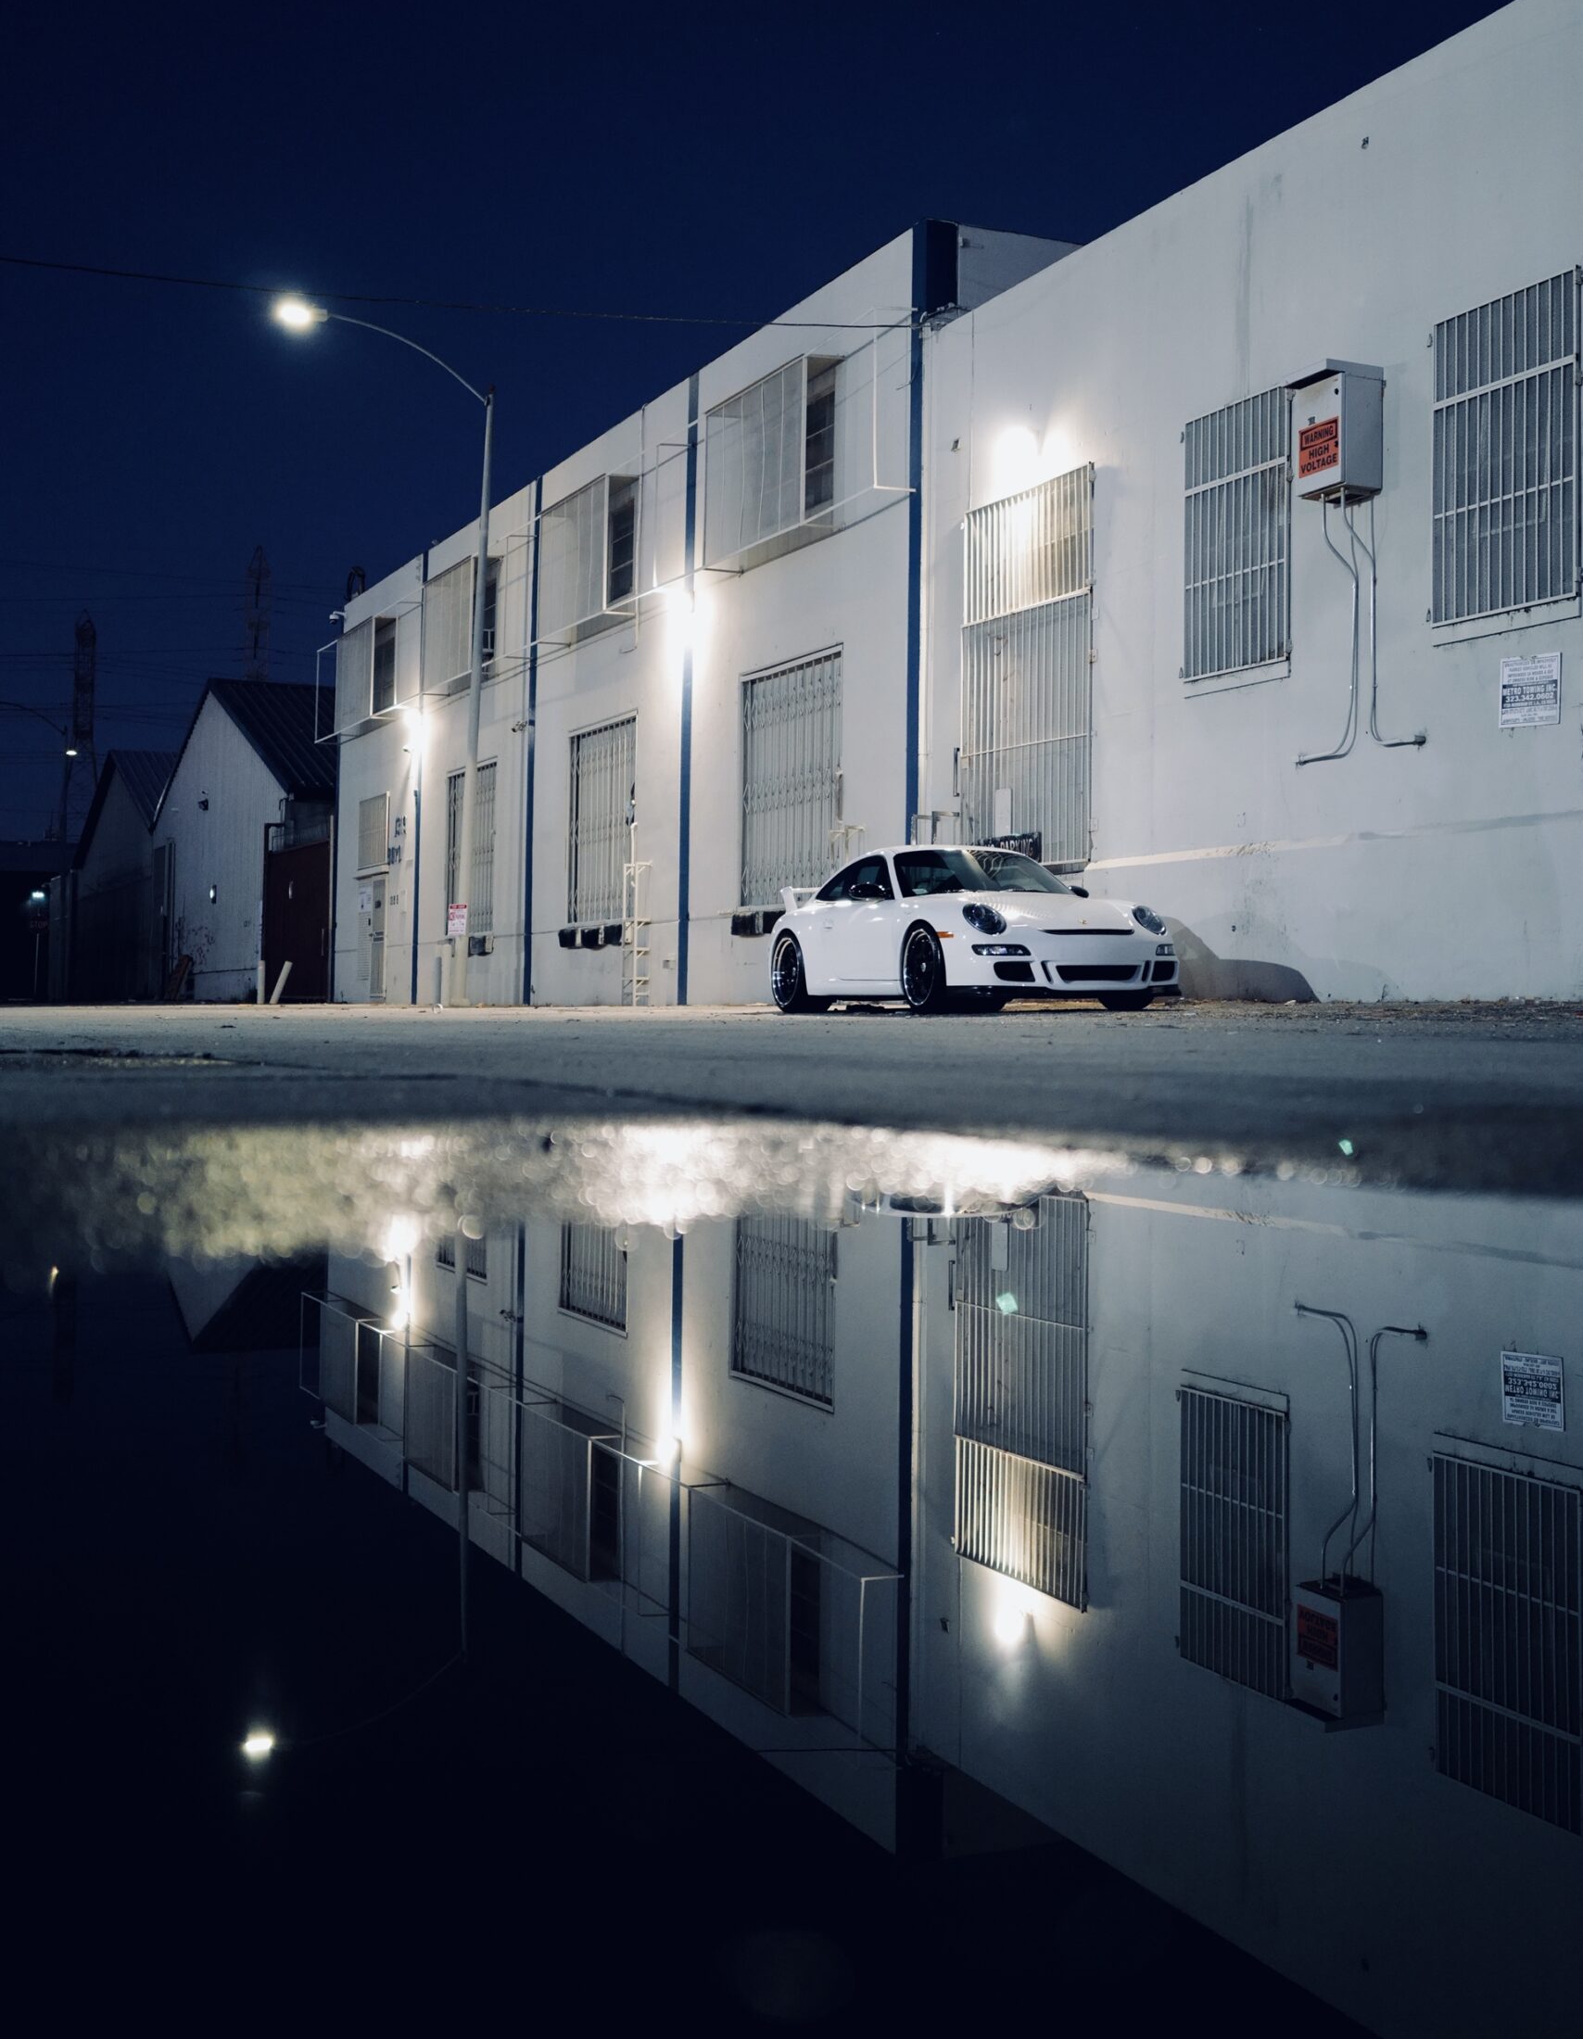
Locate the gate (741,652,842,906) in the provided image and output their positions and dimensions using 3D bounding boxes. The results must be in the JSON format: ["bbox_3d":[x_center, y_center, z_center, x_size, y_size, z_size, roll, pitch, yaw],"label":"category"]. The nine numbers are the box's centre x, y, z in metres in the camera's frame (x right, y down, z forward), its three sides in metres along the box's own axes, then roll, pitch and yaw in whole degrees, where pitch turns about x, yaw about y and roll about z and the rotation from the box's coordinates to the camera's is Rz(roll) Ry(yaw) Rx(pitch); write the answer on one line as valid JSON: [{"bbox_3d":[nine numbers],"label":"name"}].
[{"bbox_3d":[-0.006,-2.715,21.132,0.120,2.700,2.330,1,0,-30],"label":"gate"}]

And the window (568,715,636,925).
[{"bbox_3d":[-2.597,-2.684,25.274,0.120,2.657,2.202,1,0,-30],"label":"window"}]

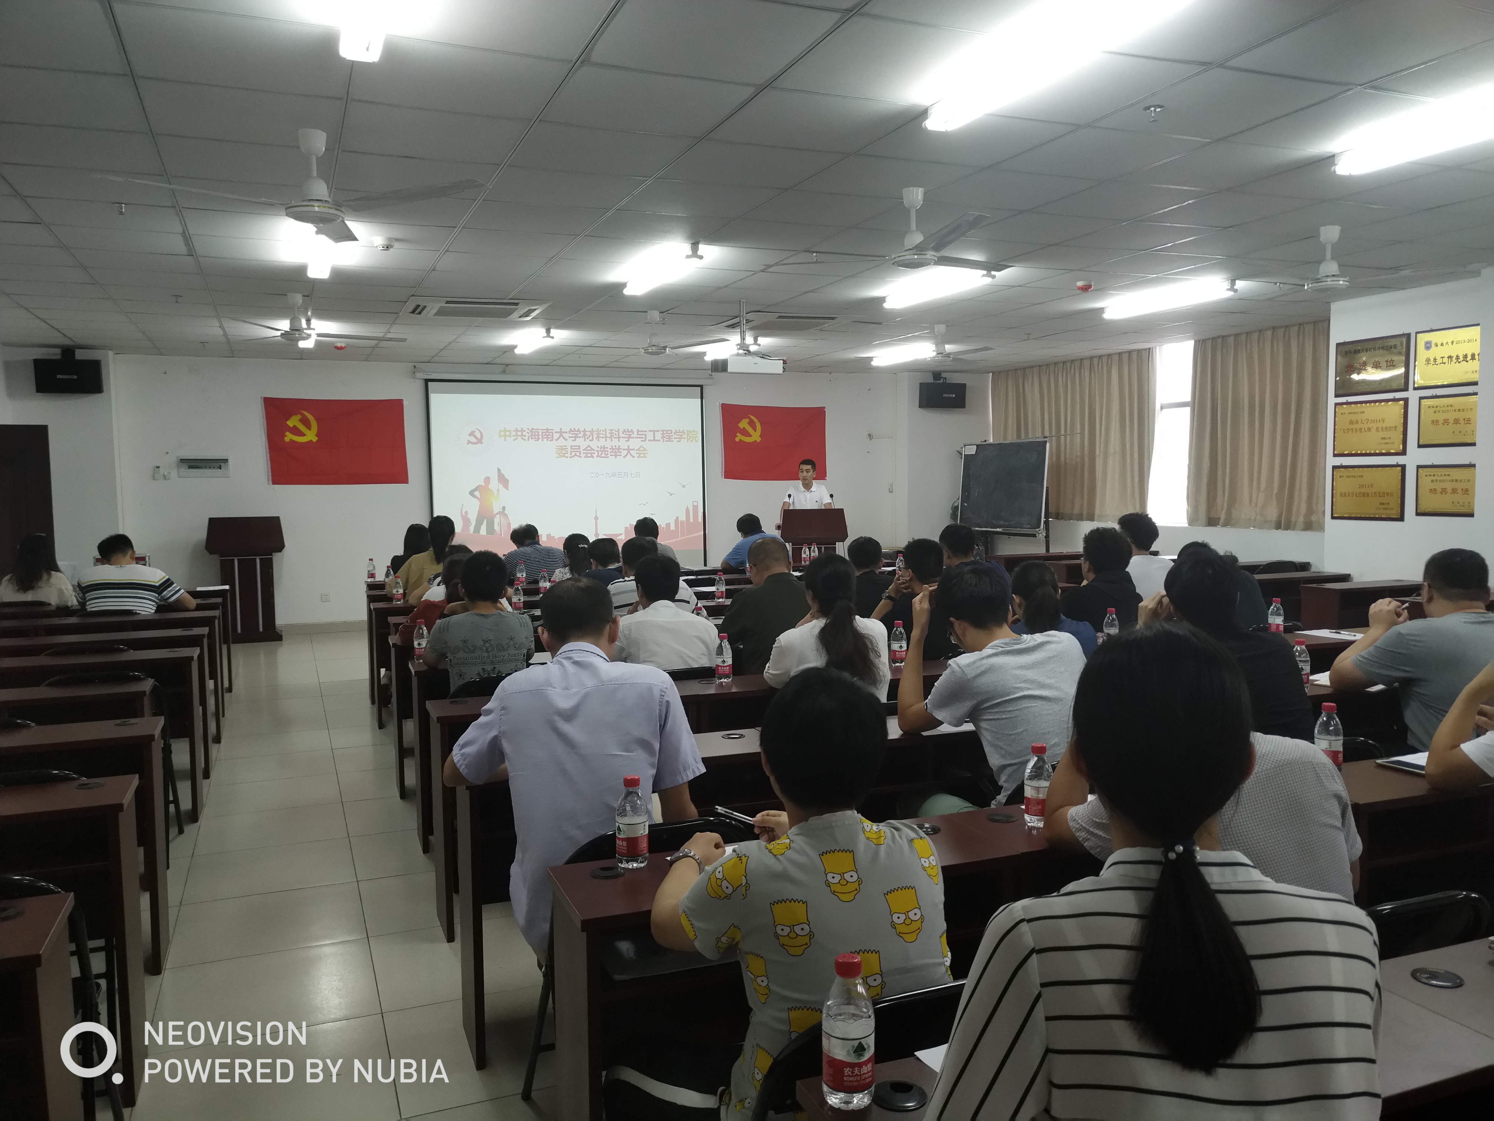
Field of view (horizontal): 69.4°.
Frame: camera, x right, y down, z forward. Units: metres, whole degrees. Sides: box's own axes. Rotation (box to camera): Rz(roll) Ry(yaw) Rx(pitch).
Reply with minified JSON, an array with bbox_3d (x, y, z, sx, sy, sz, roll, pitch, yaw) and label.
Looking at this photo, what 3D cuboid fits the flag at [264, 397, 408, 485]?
[{"bbox_3d":[-4.335,-1.254,11.439,1.400,0.930,0.030,-3,5,-23],"label":"flag"}]

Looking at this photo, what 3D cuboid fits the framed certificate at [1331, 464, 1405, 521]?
[{"bbox_3d":[4.532,-0.493,7.898,0.025,0.401,0.585,-2,4,-23],"label":"framed certificate"}]

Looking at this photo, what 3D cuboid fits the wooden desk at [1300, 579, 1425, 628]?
[{"bbox_3d":[4.456,0.549,7.738,1.040,0.765,0.310,-2,5,-20],"label":"wooden desk"}]

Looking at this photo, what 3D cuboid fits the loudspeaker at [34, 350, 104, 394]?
[{"bbox_3d":[-6.083,-1.659,9.666,0.520,0.330,0.330,-3,5,-29],"label":"loudspeaker"}]

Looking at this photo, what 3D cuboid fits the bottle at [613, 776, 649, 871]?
[{"bbox_3d":[-0.244,0.532,2.226,0.065,0.187,0.065,-3,5,-23],"label":"bottle"}]

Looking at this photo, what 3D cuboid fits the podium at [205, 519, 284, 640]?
[{"bbox_3d":[-5.079,0.198,10.915,0.730,1.277,0.480,-2,4,-23],"label":"podium"}]

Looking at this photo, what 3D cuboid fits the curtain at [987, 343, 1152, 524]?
[{"bbox_3d":[3.878,-1.463,13.234,0.130,1.940,2.916,-3,5,-23],"label":"curtain"}]

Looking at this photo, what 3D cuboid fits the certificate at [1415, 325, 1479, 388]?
[{"bbox_3d":[4.990,-1.429,7.585,0.030,0.430,0.610,-3,5,-23],"label":"certificate"}]

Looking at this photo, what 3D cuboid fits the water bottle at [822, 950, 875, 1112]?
[{"bbox_3d":[0.128,0.588,1.348,0.065,0.190,0.065,0,4,0],"label":"water bottle"}]

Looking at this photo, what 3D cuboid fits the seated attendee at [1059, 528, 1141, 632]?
[{"bbox_3d":[1.760,0.474,5.528,0.520,1.295,0.740,-3,5,-31],"label":"seated attendee"}]

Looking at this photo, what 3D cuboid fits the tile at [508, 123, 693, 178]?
[{"bbox_3d":[-0.559,-1.575,4.126,0.610,0.030,0.580,-2,5,-23],"label":"tile"}]

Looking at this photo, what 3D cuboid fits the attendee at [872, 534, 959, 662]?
[{"bbox_3d":[0.810,0.495,5.292,0.500,1.250,0.750,-3,5,-23],"label":"attendee"}]

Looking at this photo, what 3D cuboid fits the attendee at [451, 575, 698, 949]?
[{"bbox_3d":[-0.427,0.691,2.838,0.660,1.305,0.750,-2,5,-21],"label":"attendee"}]

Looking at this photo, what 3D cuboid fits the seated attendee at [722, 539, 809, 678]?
[{"bbox_3d":[0.083,0.545,5.035,0.520,1.300,0.750,-2,4,-23],"label":"seated attendee"}]

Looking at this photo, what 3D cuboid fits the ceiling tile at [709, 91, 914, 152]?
[{"bbox_3d":[0.238,-1.585,3.890,0.600,0.020,0.600,-3,5,-23],"label":"ceiling tile"}]

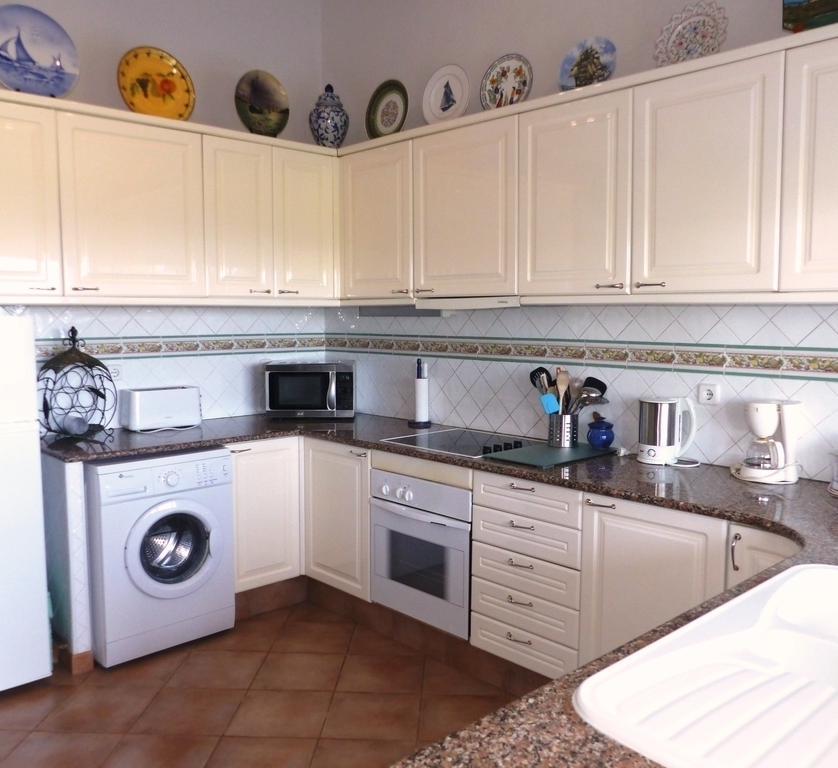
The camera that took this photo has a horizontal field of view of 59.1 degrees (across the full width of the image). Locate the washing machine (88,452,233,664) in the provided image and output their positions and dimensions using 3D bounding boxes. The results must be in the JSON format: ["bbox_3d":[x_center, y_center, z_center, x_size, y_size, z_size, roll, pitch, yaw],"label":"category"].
[{"bbox_3d":[-1.258,0.722,3.378,0.595,0.850,0.560,-5,7,-44],"label":"washing machine"}]

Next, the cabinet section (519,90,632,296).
[{"bbox_3d":[0.685,-0.697,2.868,0.335,0.706,0.496,-5,8,-44],"label":"cabinet section"}]

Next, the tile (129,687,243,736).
[{"bbox_3d":[-0.844,1.220,2.751,0.333,0.010,0.333,0,5,2],"label":"tile"}]

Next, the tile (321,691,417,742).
[{"bbox_3d":[-0.170,1.225,2.722,0.333,0.010,0.333,0,5,2],"label":"tile"}]

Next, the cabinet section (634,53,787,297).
[{"bbox_3d":[1.033,-0.663,2.514,0.335,0.706,0.499,-5,8,-44],"label":"cabinet section"}]

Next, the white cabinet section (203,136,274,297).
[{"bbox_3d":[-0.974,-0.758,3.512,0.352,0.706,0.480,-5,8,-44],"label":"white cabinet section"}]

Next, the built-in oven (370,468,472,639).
[{"bbox_3d":[0.187,0.679,3.272,0.560,0.600,0.595,-5,7,-44],"label":"built-in oven"}]

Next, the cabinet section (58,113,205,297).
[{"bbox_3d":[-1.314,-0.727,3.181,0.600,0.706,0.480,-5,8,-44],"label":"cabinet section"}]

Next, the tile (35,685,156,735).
[{"bbox_3d":[-1.181,1.218,2.765,0.333,0.010,0.333,0,5,2],"label":"tile"}]

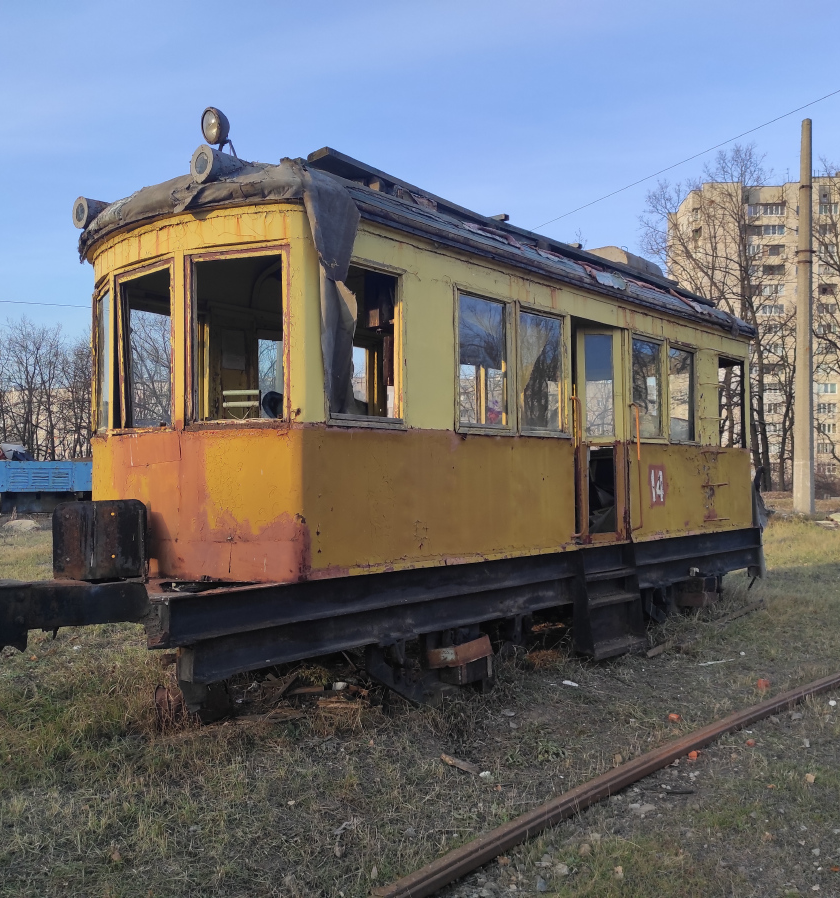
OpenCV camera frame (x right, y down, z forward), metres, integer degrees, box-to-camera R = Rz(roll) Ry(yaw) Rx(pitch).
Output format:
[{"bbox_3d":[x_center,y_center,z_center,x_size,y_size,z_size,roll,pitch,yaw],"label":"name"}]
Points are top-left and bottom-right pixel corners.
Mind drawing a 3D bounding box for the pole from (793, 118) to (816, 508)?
[{"bbox_3d":[9.803,-3.366,22.000,0.510,10.030,0.510,1,-1,0],"label":"pole"}]

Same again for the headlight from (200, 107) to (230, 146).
[{"bbox_3d":[-1.477,-2.328,6.250,0.265,0.270,0.180,0,11,42],"label":"headlight"}]

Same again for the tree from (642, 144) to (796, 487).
[{"bbox_3d":[14.871,-6.529,43.000,7.600,17.180,7.000,1,-1,0],"label":"tree"}]

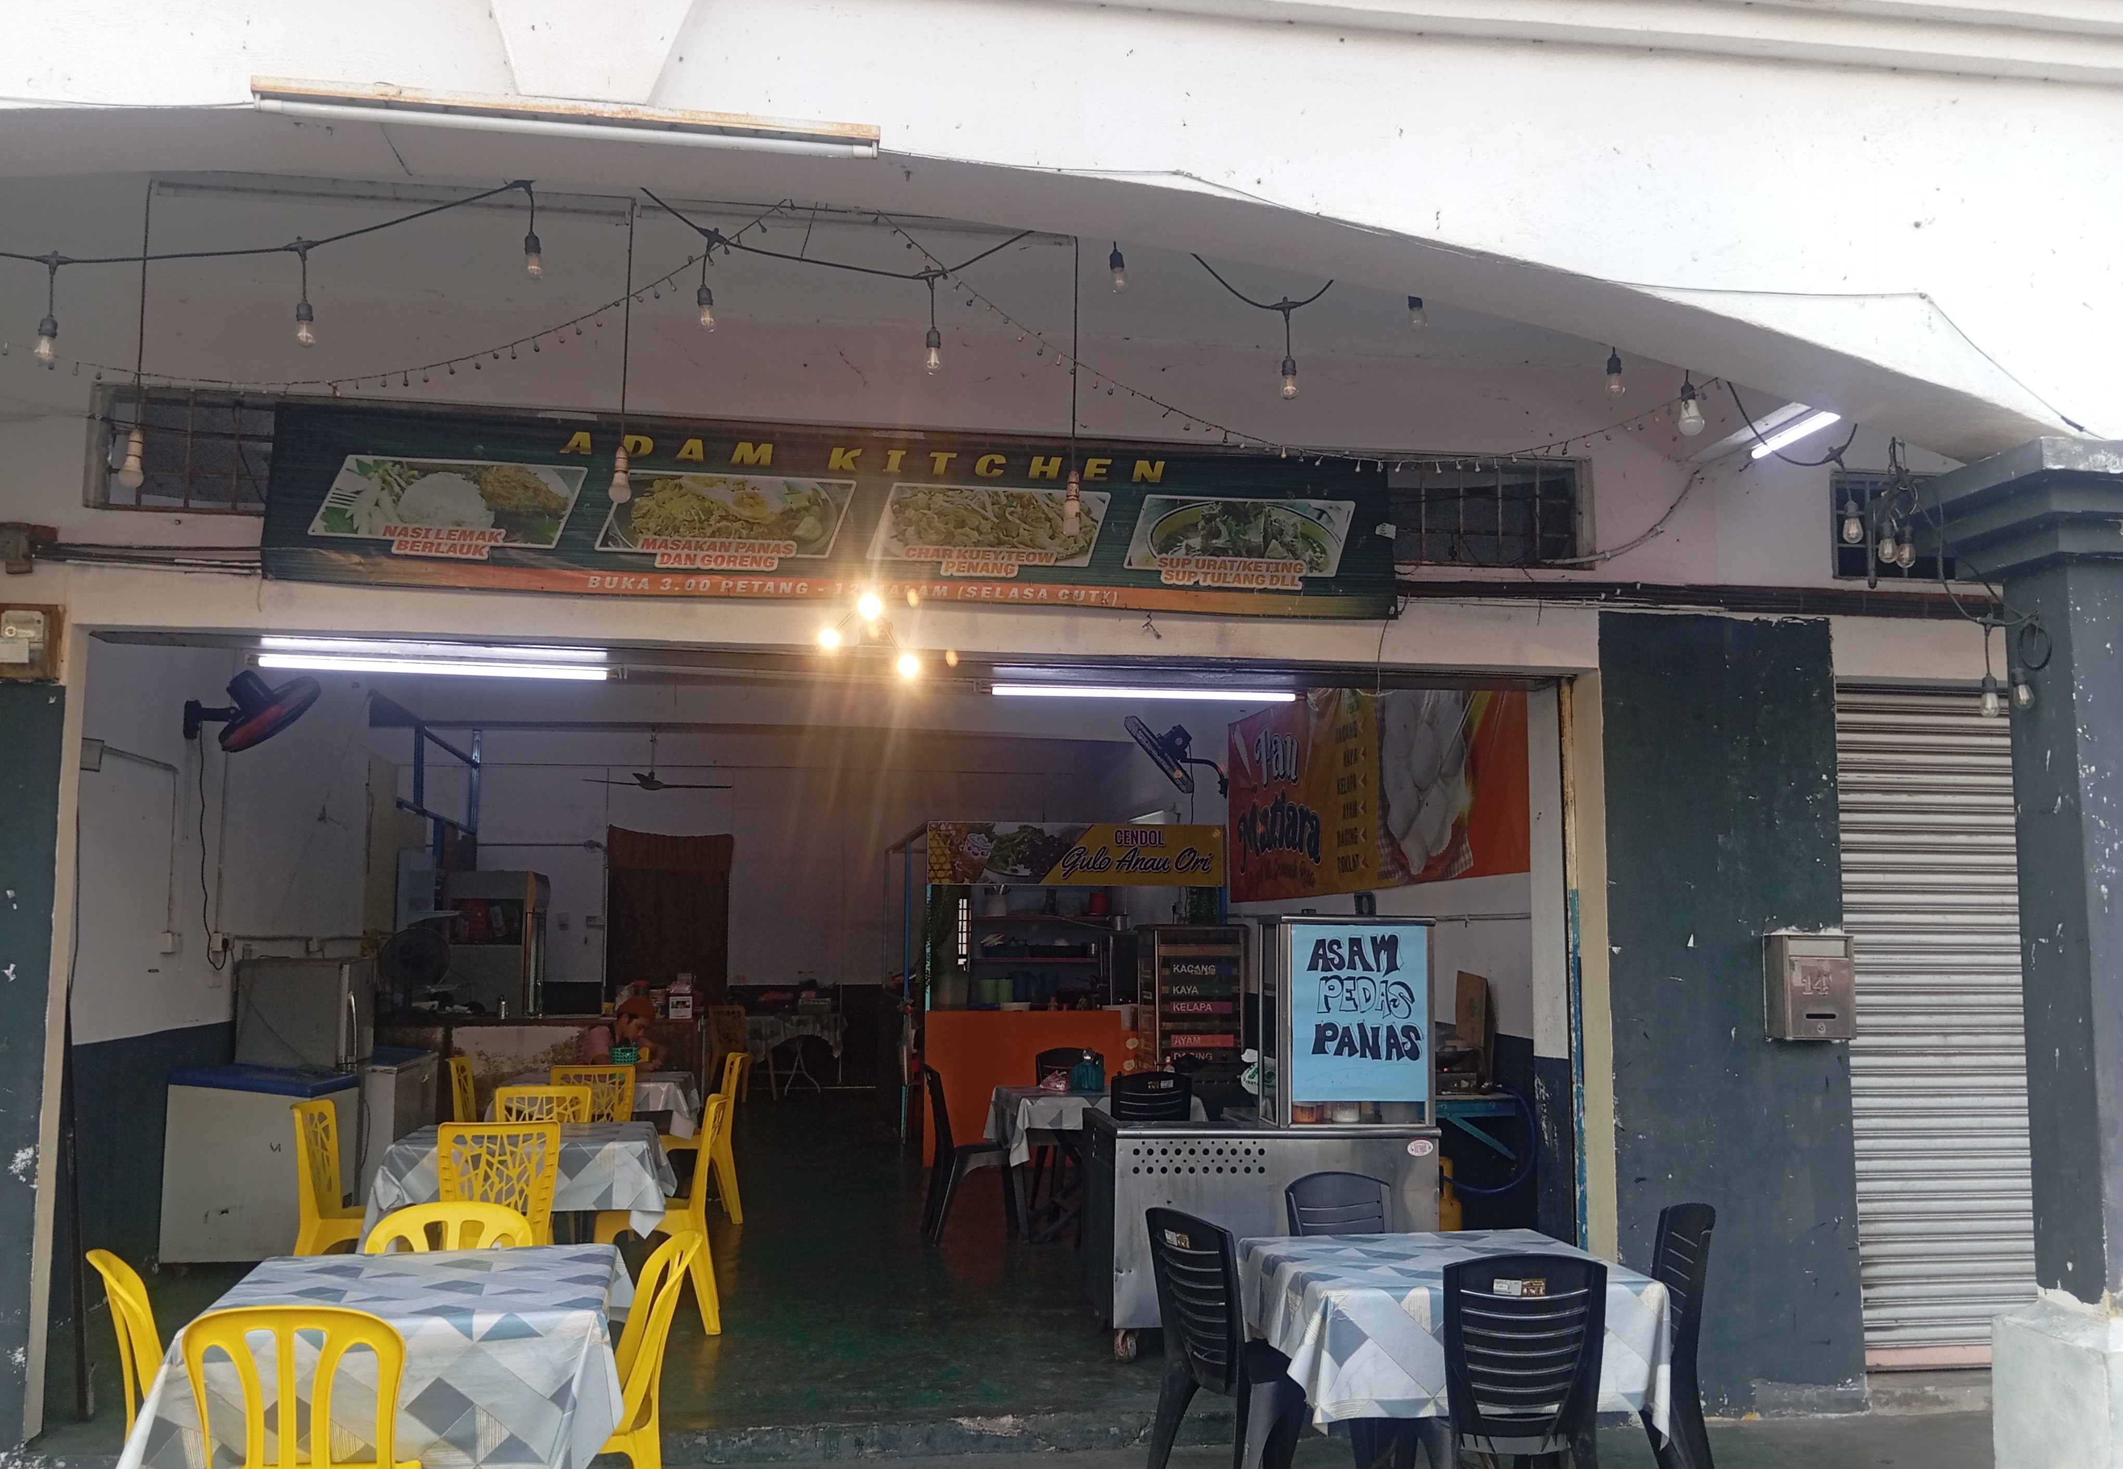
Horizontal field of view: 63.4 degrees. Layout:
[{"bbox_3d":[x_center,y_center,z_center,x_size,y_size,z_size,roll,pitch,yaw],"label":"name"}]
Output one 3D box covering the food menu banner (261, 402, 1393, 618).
[{"bbox_3d":[-0.683,-0.731,5.752,3.734,0.576,0.050,1,-6,-8],"label":"food menu banner"}]

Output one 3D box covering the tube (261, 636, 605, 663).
[{"bbox_3d":[-2.123,-0.278,5.815,1.150,0.045,0.045,1,-6,-8],"label":"tube"}]

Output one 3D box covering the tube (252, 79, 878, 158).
[{"bbox_3d":[-0.982,-1.250,3.480,1.230,0.060,0.050,1,-6,-10],"label":"tube"}]

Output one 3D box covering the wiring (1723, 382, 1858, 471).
[{"bbox_3d":[1.789,-0.761,4.220,0.340,0.220,0.060,1,-6,-10],"label":"wiring"}]

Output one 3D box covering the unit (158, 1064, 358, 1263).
[{"bbox_3d":[-3.729,1.999,8.066,0.640,0.860,0.800,1,-6,-5],"label":"unit"}]

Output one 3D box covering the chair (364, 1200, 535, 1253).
[{"bbox_3d":[-1.793,1.790,4.868,0.480,0.830,0.520,1,-6,-8],"label":"chair"}]

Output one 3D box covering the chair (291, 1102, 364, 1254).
[{"bbox_3d":[-2.680,1.890,6.760,0.540,0.900,0.460,1,-6,-5],"label":"chair"}]

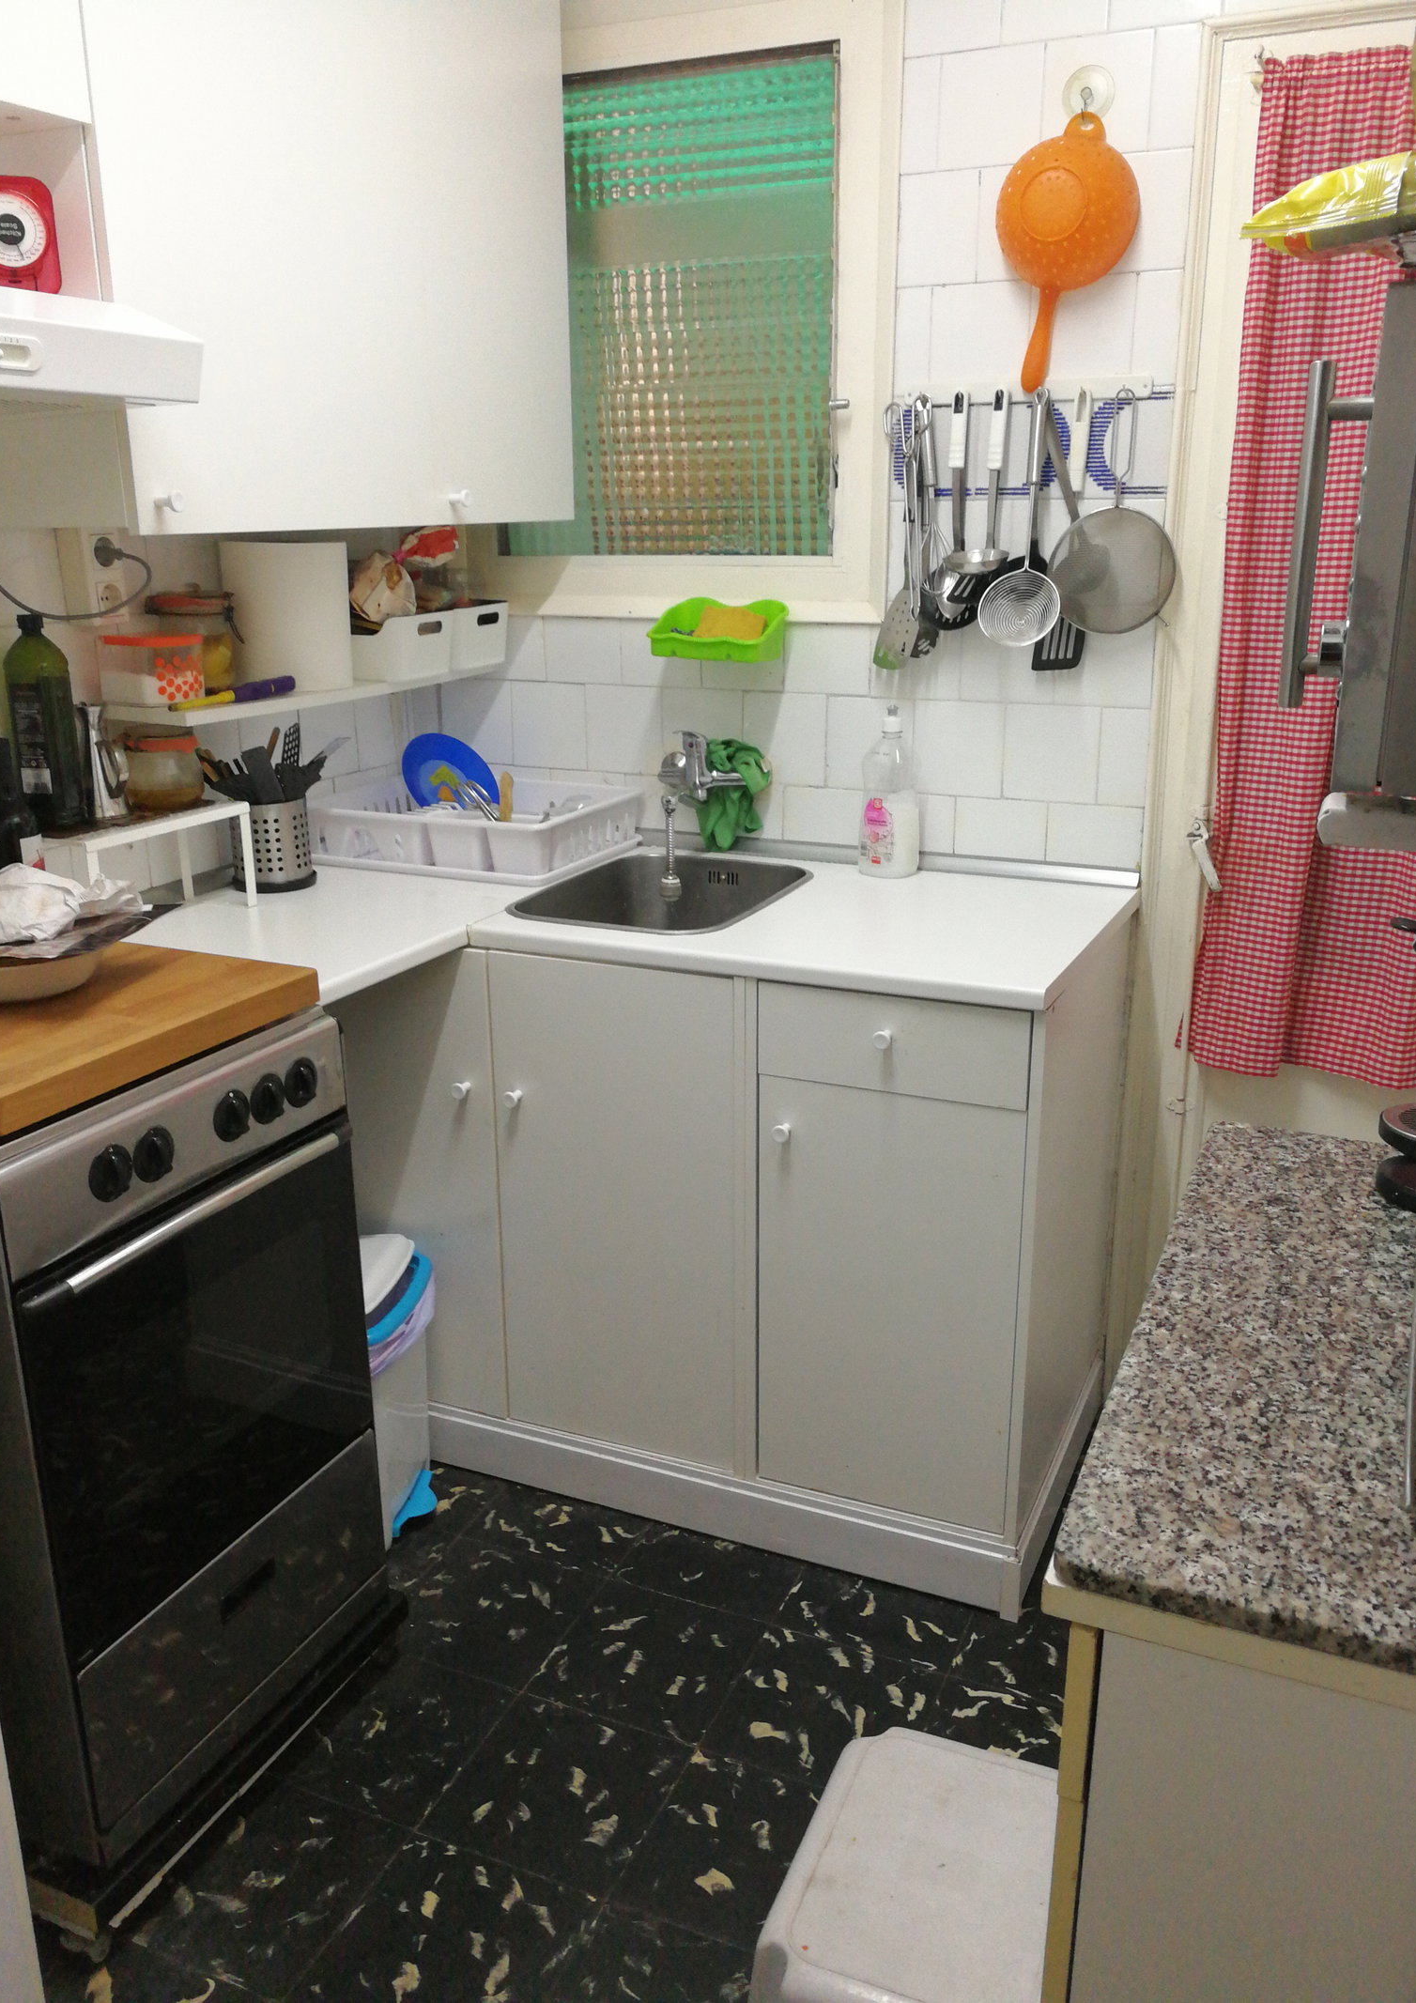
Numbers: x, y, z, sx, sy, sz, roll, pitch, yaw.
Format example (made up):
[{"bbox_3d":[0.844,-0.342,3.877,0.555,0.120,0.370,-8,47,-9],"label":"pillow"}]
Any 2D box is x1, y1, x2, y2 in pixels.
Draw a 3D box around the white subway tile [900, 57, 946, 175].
[{"bbox_3d":[0.307,-1.269,2.241,0.053,0.150,0.010,7,20,24],"label":"white subway tile"}]

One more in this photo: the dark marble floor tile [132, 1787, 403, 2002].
[{"bbox_3d":[-0.504,0.988,1.764,0.249,0.008,0.249,8,18,23],"label":"dark marble floor tile"}]

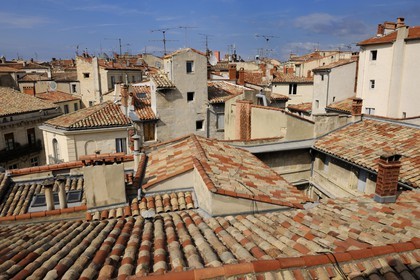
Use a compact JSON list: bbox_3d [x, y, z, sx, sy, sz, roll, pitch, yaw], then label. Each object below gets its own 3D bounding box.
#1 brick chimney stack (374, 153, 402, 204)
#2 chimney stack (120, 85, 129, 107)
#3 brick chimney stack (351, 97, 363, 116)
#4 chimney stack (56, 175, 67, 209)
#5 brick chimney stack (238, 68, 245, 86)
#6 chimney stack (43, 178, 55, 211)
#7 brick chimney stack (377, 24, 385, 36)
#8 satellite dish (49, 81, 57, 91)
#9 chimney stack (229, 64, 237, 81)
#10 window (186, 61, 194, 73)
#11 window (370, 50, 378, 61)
[{"bbox_3d":[4.847,1.053,7.641,0.480,1.340,0.290,-3,11,-11],"label":"brick chimney stack"},{"bbox_3d":[-6.474,-3.358,21.200,0.440,1.600,0.440,-7,13,-31],"label":"chimney stack"},{"bbox_3d":[7.859,-1.767,14.950,0.370,0.980,0.330,-2,11,-10],"label":"brick chimney stack"},{"bbox_3d":[-4.328,1.511,8.200,0.250,0.970,0.250,-5,12,-25],"label":"chimney stack"},{"bbox_3d":[3.000,-5.996,26.500,0.410,1.450,0.410,-4,11,-20],"label":"brick chimney stack"},{"bbox_3d":[-4.599,1.580,8.000,0.270,0.900,0.250,-5,12,-25],"label":"chimney stack"},{"bbox_3d":[16.441,-10.530,27.000,0.440,1.100,0.440,-10,14,-41],"label":"brick chimney stack"},{"bbox_3d":[-16.573,-5.742,29.500,0.900,1.000,0.220,2,11,15],"label":"satellite dish"},{"bbox_3d":[2.184,-6.495,27.000,0.550,1.450,0.450,-4,11,-20],"label":"chimney stack"},{"bbox_3d":[-1.653,-6.243,23.800,0.670,0.970,0.200,-5,12,-24],"label":"window"},{"bbox_3d":[14.688,-7.536,25.000,0.200,0.880,0.570,-10,14,-41],"label":"window"}]

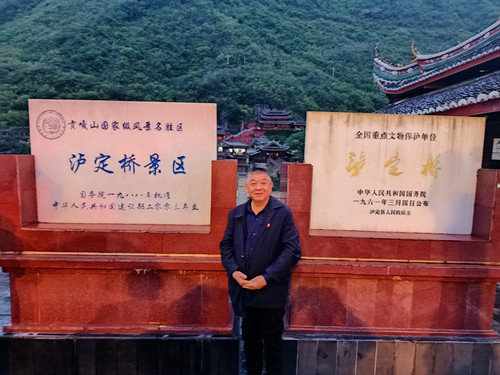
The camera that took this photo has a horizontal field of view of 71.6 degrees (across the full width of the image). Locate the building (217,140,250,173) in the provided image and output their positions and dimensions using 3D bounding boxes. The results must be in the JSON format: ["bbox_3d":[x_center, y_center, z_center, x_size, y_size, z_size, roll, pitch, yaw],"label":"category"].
[{"bbox_3d":[-5.620,-10.550,118.000,11.500,10.300,8.500,0,5,-9],"label":"building"}]

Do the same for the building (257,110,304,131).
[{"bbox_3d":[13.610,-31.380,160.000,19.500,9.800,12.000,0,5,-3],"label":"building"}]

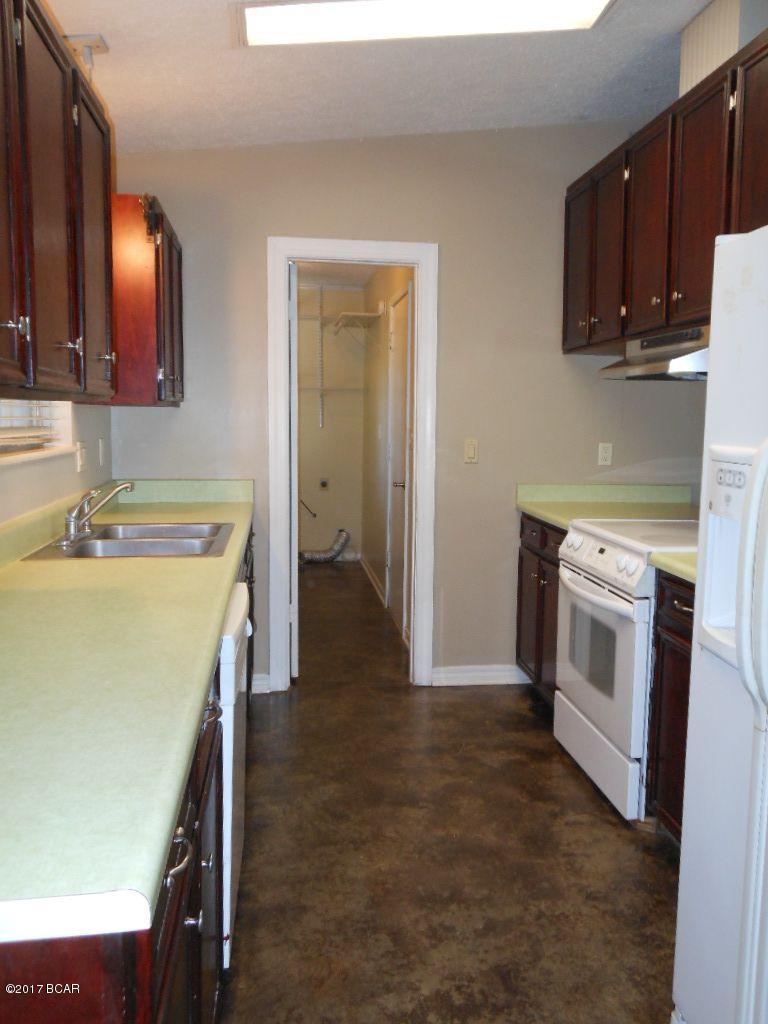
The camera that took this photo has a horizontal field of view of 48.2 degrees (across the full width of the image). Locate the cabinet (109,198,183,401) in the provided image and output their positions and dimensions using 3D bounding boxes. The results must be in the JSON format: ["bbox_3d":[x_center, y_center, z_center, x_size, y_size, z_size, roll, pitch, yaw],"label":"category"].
[{"bbox_3d":[-1.021,-0.791,3.453,0.329,0.710,0.836,0,6,-7],"label":"cabinet"}]

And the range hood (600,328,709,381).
[{"bbox_3d":[1.151,-0.575,3.069,0.485,0.167,0.760,0,6,-7],"label":"range hood"}]

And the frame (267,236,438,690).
[{"bbox_3d":[-0.147,-0.196,4.086,0.790,2.122,0.110,0,6,-7],"label":"frame"}]

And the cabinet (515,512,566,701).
[{"bbox_3d":[1.000,0.464,3.912,0.610,0.870,0.701,0,6,-7],"label":"cabinet"}]

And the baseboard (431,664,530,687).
[{"bbox_3d":[0.482,0.810,4.234,0.488,0.103,0.018,0,6,-7],"label":"baseboard"}]

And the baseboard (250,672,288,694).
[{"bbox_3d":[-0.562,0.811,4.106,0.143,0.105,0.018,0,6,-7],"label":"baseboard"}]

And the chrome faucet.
[{"bbox_3d":[-0.920,-0.005,2.762,0.235,0.185,0.280,0,6,-7],"label":"chrome faucet"}]

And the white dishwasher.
[{"bbox_3d":[-0.636,0.609,2.053,0.608,0.780,0.610,0,6,-7],"label":"white dishwasher"}]

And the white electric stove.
[{"bbox_3d":[1.058,0.521,3.175,0.650,0.915,0.780,0,6,-7],"label":"white electric stove"}]

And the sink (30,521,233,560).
[{"bbox_3d":[-0.774,0.167,2.792,0.539,0.170,0.835,0,6,-7],"label":"sink"}]

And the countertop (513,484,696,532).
[{"bbox_3d":[1.134,-0.033,3.875,0.900,0.130,0.710,0,6,-7],"label":"countertop"}]

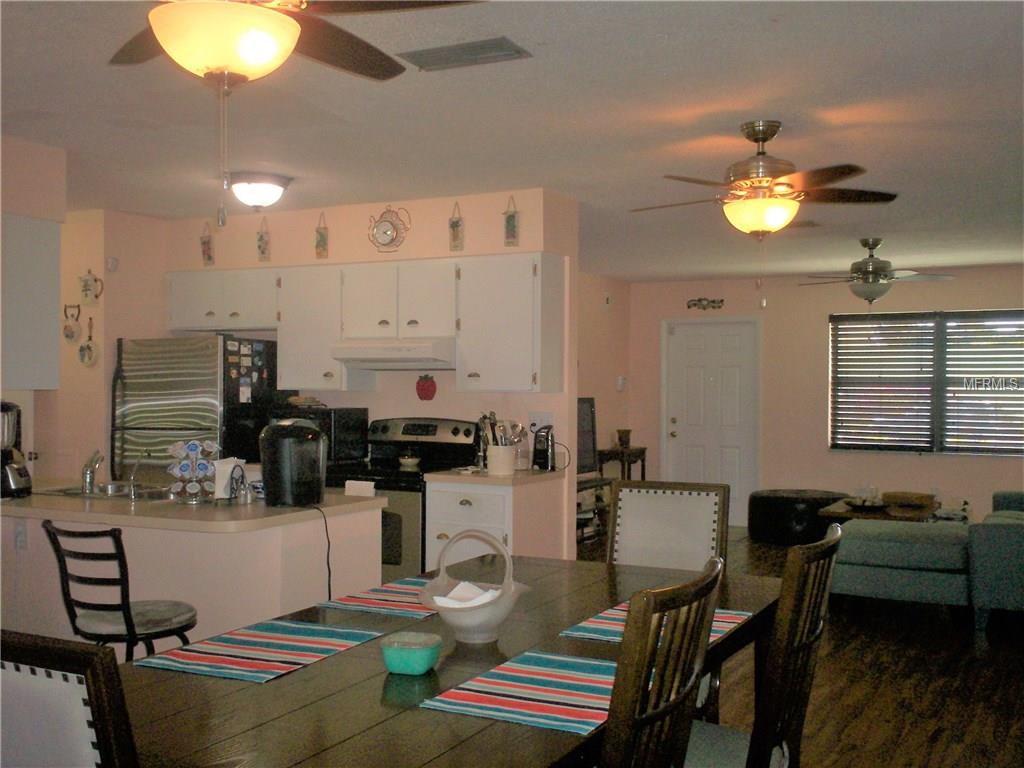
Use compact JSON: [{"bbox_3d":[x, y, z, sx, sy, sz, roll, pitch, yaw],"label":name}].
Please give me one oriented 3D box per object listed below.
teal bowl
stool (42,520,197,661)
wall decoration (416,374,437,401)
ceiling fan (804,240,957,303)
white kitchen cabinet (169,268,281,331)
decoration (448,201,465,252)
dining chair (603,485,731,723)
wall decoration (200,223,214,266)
[{"bbox_3d":[-0.228,0.611,2.420,0.125,0.068,0.125,0,0,14],"label":"teal bowl"},{"bbox_3d":[-1.284,0.922,3.584,0.420,0.960,0.500,0,0,27],"label":"stool"},{"bbox_3d":[-0.510,0.022,6.329,0.143,0.157,0.020,0,0,27],"label":"wall decoration"},{"bbox_3d":[2.579,-0.804,7.654,1.130,0.464,1.110,0,0,27],"label":"ceiling fan"},{"bbox_3d":[-1.683,-0.507,6.545,0.845,0.359,0.322,0,1,27],"label":"white kitchen cabinet"},{"bbox_3d":[-0.299,-0.839,5.668,0.089,0.266,0.020,0,1,27],"label":"decoration"},{"bbox_3d":[0.463,0.888,3.680,0.470,1.040,0.580,0,0,27],"label":"dining chair"},{"bbox_3d":[-1.848,-0.845,6.444,0.107,0.266,0.020,0,1,27],"label":"wall decoration"}]

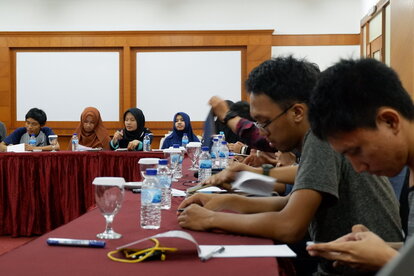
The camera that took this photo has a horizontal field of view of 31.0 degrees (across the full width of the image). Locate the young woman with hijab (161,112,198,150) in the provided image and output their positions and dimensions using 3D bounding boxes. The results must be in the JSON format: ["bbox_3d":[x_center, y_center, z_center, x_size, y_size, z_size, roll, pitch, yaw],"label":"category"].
[{"bbox_3d":[-0.277,0.295,7.800,0.470,1.150,0.750,0,2,9],"label":"young woman with hijab"}]

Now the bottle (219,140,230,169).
[{"bbox_3d":[0.112,0.106,4.690,0.058,0.170,0.058,0,2,5],"label":"bottle"}]

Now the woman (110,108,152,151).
[{"bbox_3d":[-0.750,0.291,7.420,0.480,1.180,0.750,0,2,11],"label":"woman"}]

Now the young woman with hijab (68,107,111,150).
[{"bbox_3d":[-1.157,0.286,7.420,0.480,1.190,0.750,0,2,3],"label":"young woman with hijab"}]

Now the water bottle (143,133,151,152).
[{"bbox_3d":[-0.569,0.043,7.080,0.058,0.170,0.058,0,2,5],"label":"water bottle"}]

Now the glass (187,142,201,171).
[{"bbox_3d":[-0.078,0.114,4.580,0.084,0.160,0.084,0,2,5],"label":"glass"}]

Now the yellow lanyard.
[{"bbox_3d":[-0.151,0.256,1.745,0.158,0.030,0.180,0,2,5],"label":"yellow lanyard"}]

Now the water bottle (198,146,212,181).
[{"bbox_3d":[-0.007,0.133,3.680,0.058,0.170,0.058,0,2,5],"label":"water bottle"}]

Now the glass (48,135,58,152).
[{"bbox_3d":[-1.458,0.047,7.100,0.084,0.160,0.084,0,2,5],"label":"glass"}]

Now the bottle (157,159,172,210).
[{"bbox_3d":[-0.148,0.162,2.580,0.058,0.170,0.058,0,2,5],"label":"bottle"}]

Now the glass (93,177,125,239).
[{"bbox_3d":[-0.266,0.182,2.030,0.084,0.160,0.084,0,2,5],"label":"glass"}]

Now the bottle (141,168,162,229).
[{"bbox_3d":[-0.160,0.174,2.160,0.058,0.170,0.058,0,2,5],"label":"bottle"}]

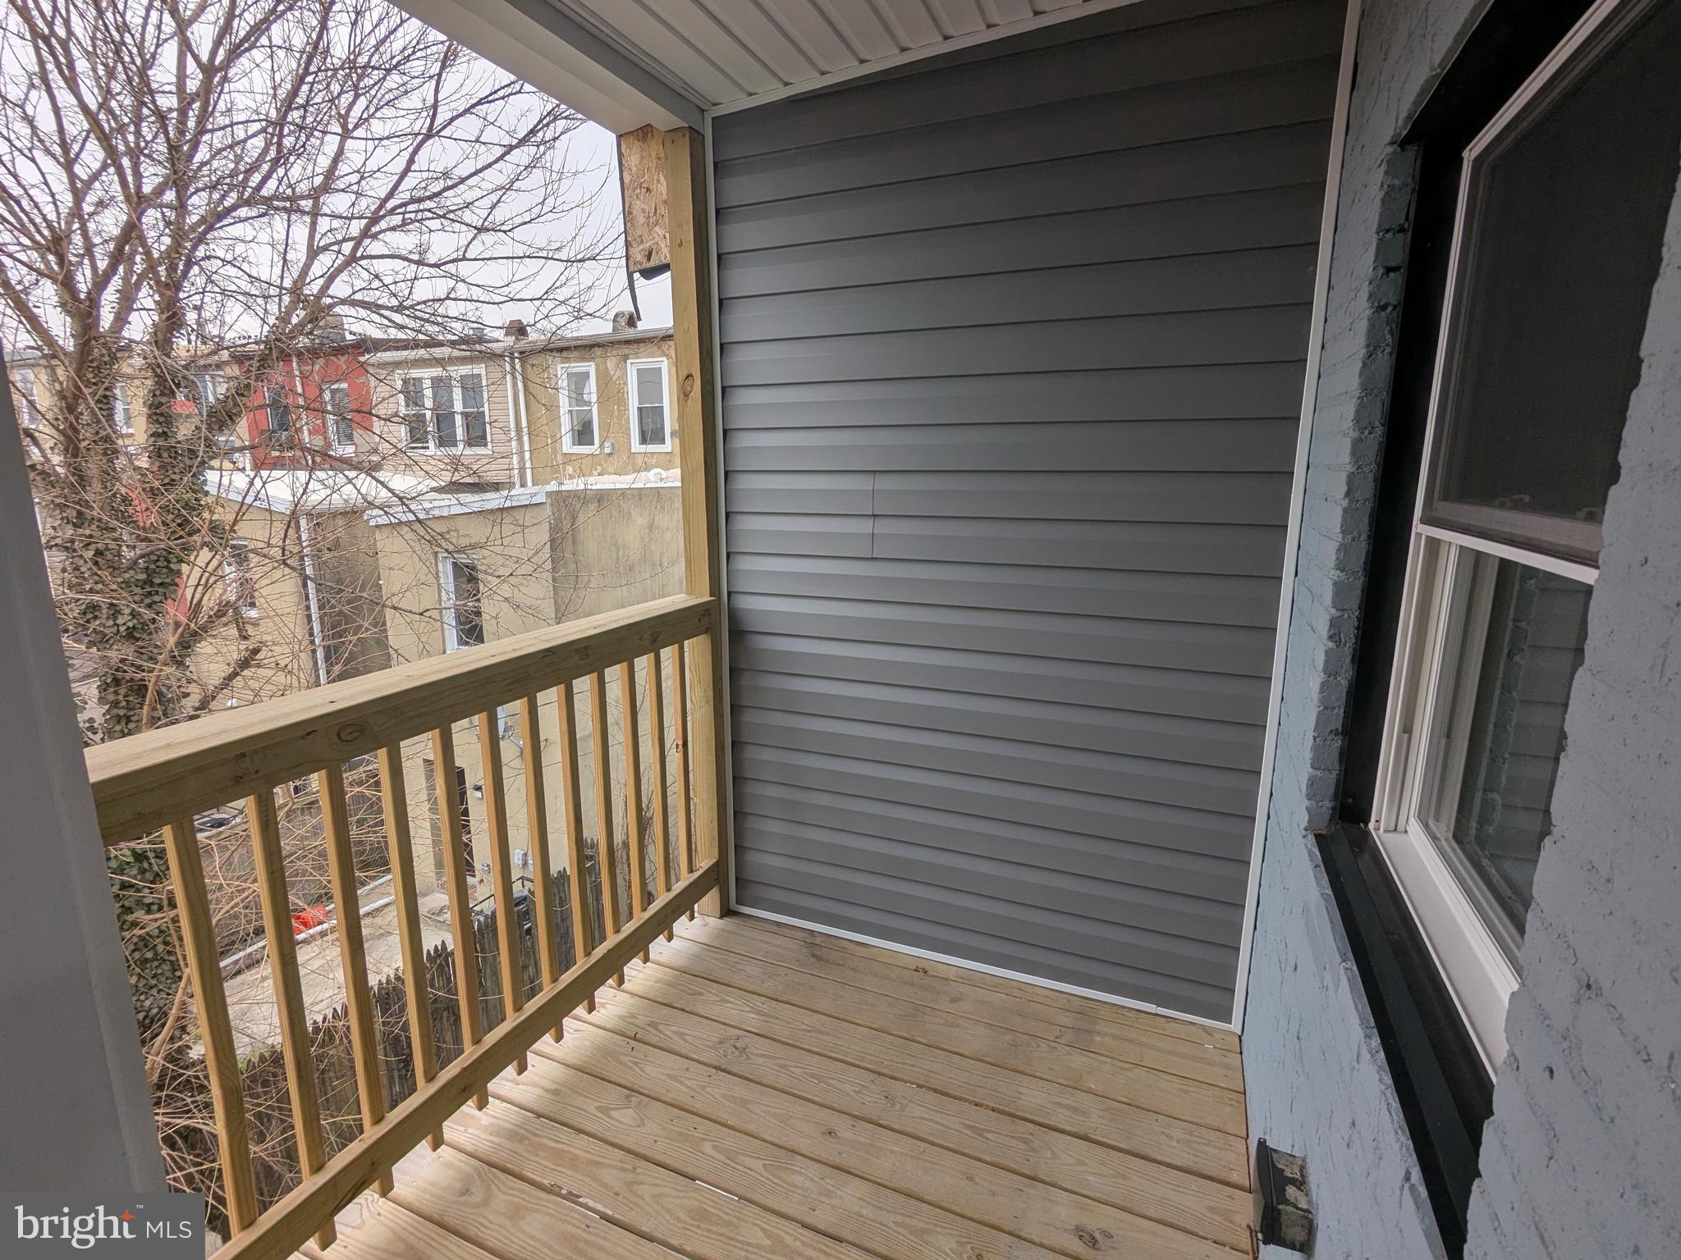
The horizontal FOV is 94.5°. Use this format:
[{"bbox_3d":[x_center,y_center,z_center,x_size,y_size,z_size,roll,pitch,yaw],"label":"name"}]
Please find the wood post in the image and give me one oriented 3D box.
[{"bbox_3d":[-0.442,-0.220,2.506,0.089,2.475,0.089,5,13,23],"label":"wood post"}]

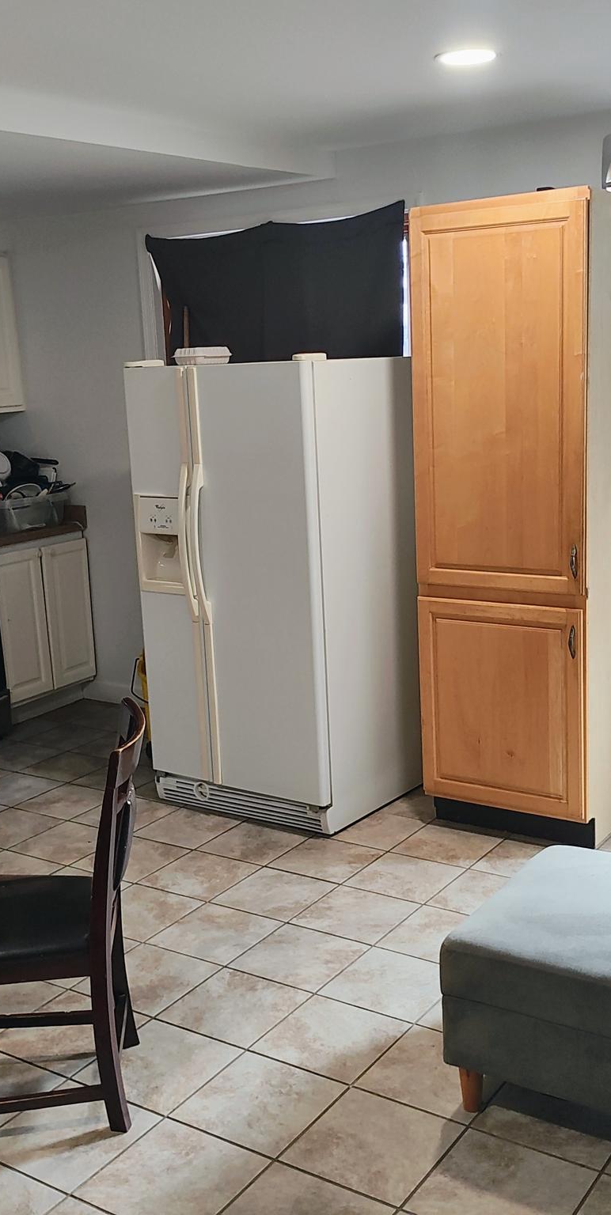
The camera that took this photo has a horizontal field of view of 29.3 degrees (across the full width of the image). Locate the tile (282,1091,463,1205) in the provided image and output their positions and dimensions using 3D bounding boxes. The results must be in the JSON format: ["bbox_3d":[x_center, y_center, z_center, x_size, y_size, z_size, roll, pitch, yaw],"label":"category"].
[{"bbox_3d":[0.150,1.180,2.566,0.302,0.012,0.302,5,14,33],"label":"tile"}]

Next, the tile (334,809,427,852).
[{"bbox_3d":[0.244,0.809,4.239,0.300,0.010,0.300,5,13,34],"label":"tile"}]

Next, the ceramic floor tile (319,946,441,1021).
[{"bbox_3d":[0.241,1.039,3.219,0.302,0.012,0.302,5,14,33],"label":"ceramic floor tile"}]

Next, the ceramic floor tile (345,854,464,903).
[{"bbox_3d":[0.329,0.885,3.825,0.300,0.010,0.300,5,13,34],"label":"ceramic floor tile"}]

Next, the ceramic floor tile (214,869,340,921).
[{"bbox_3d":[-0.098,0.934,3.793,0.302,0.012,0.302,5,14,33],"label":"ceramic floor tile"}]

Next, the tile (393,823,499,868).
[{"bbox_3d":[0.501,0.841,4.109,0.302,0.012,0.302,5,14,33],"label":"tile"}]

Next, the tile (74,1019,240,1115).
[{"bbox_3d":[-0.361,1.135,2.893,0.302,0.012,0.302,5,14,33],"label":"tile"}]

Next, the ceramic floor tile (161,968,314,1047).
[{"bbox_3d":[-0.183,1.060,3.096,0.303,0.010,0.303,5,13,33],"label":"ceramic floor tile"}]

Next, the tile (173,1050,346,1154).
[{"bbox_3d":[-0.102,1.137,2.681,0.303,0.010,0.303,5,13,33],"label":"tile"}]

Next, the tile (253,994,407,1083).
[{"bbox_3d":[0.067,1.074,2.912,0.300,0.010,0.300,5,13,34],"label":"tile"}]

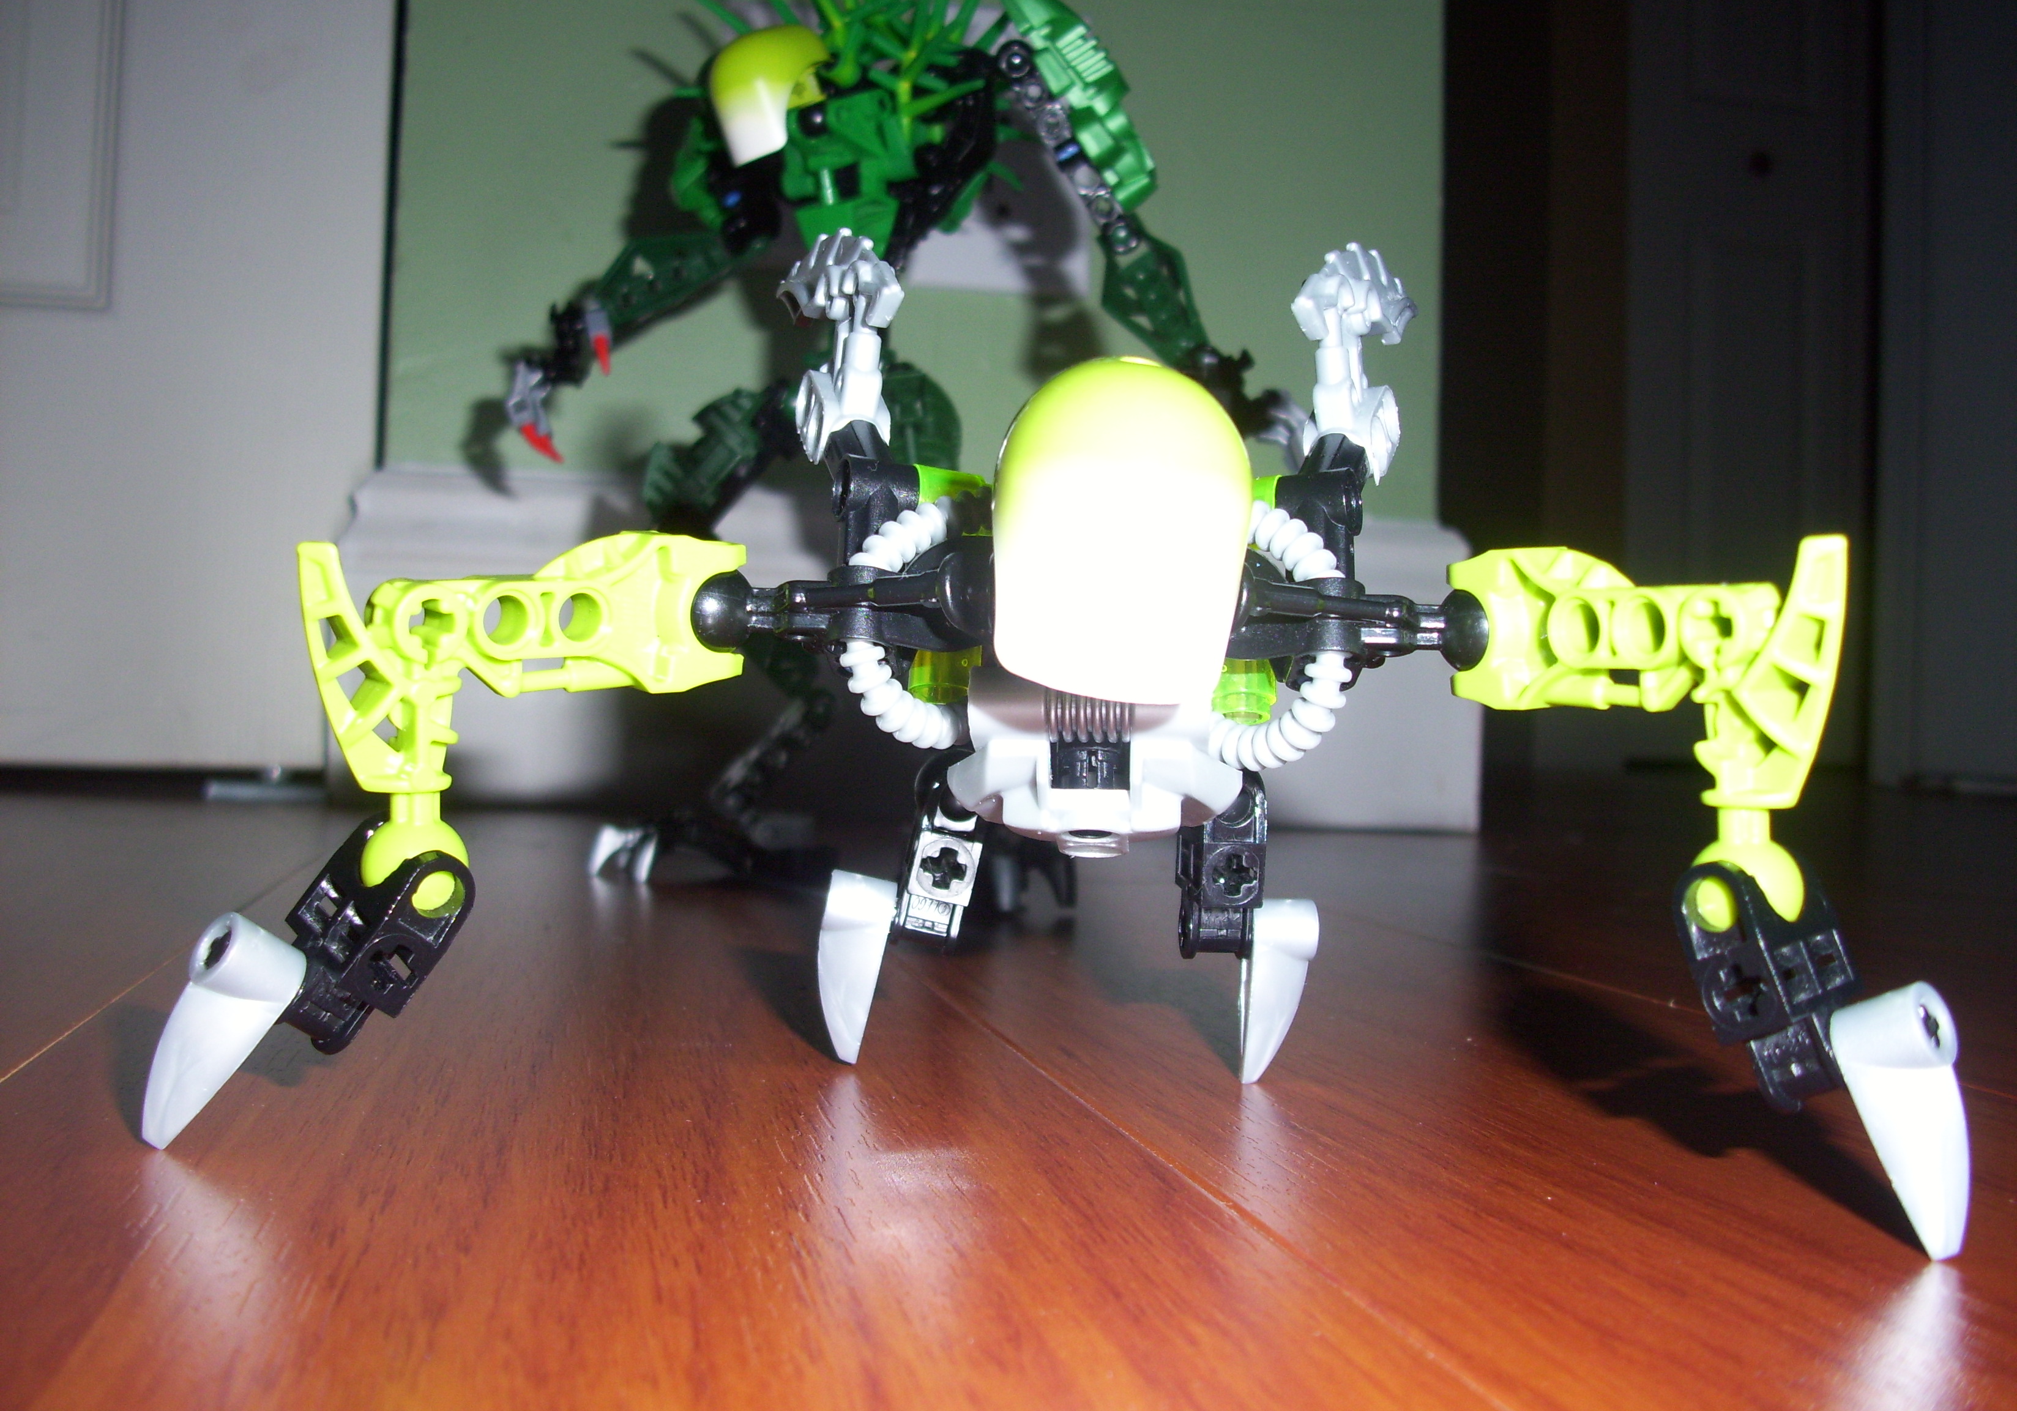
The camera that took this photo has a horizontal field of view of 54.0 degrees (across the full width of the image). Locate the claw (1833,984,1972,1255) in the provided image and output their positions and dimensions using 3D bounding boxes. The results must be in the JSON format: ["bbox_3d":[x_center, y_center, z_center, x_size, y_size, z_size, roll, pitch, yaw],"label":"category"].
[{"bbox_3d":[0.082,0.037,0.177,0.008,0.023,0.008,3,-26,-41],"label":"claw"}]

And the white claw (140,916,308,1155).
[{"bbox_3d":[-0.079,0.032,0.193,0.008,0.023,0.008,40,-7,-39],"label":"white claw"}]

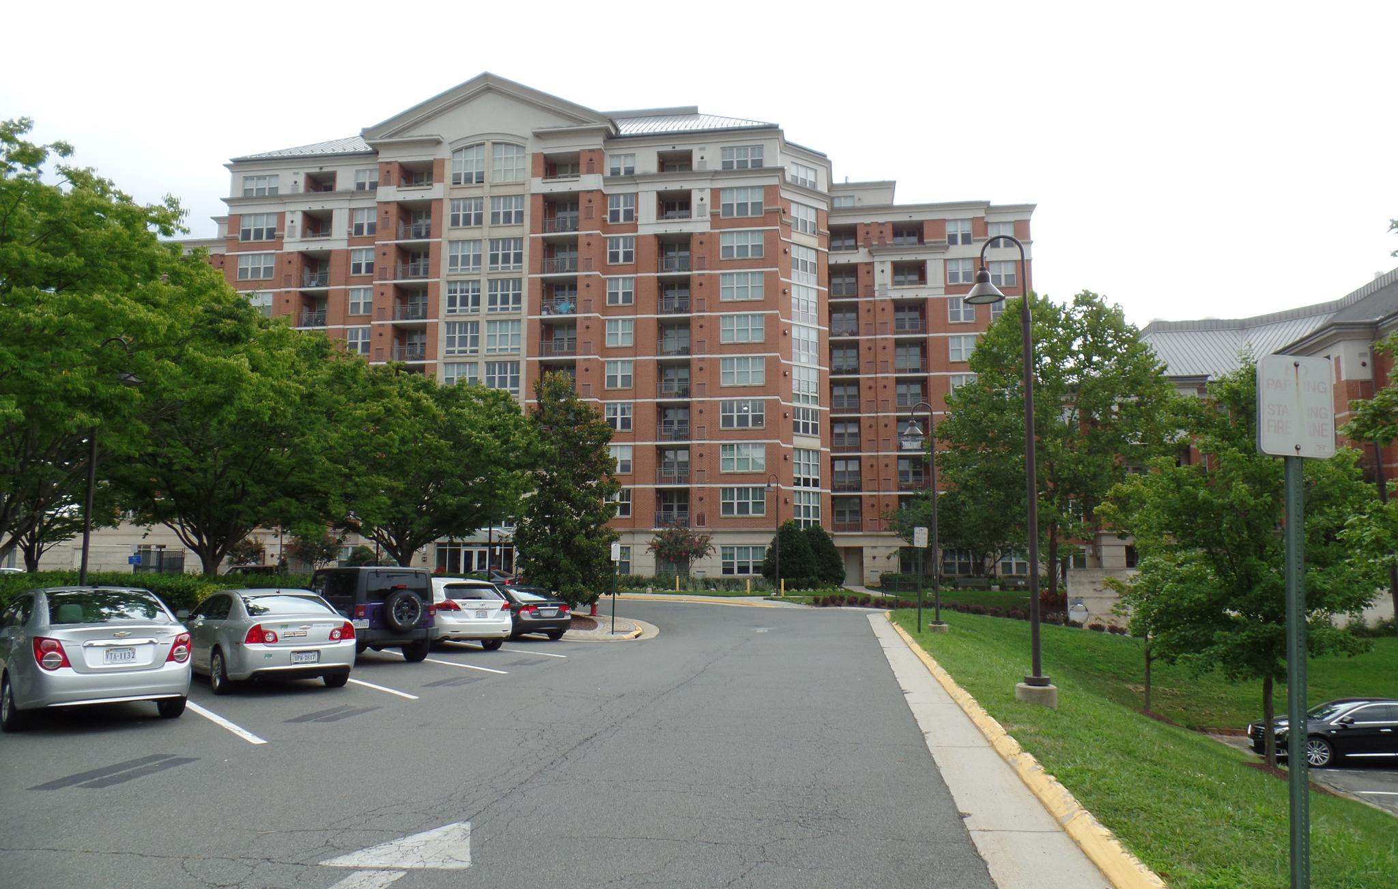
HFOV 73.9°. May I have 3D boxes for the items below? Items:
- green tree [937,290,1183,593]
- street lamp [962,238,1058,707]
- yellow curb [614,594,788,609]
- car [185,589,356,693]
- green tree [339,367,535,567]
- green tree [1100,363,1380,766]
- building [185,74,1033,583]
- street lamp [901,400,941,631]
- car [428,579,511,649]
[{"bbox_3d":[18.104,-0.270,46.416,12.325,15.357,11.000,0,-7,0],"label":"green tree"},{"bbox_3d":[3.734,0.237,11.245,0.935,5.642,0.500,-1,-7,9],"label":"street lamp"},{"bbox_3d":[-0.117,7.051,41.528,1.000,0.180,12.088,6,-9,-39],"label":"yellow curb"},{"bbox_3d":[-6.880,3.024,14.885,1.790,1.450,4.850,5,-9,-36],"label":"car"},{"bbox_3d":[-7.752,1.442,26.029,6.400,7.400,6.200,0,-7,0],"label":"green tree"},{"bbox_3d":[10.678,2.232,18.265,5.517,7.860,5.300,0,-7,0],"label":"green tree"},{"bbox_3d":[-9.053,-7.256,75.461,70.000,36.700,25.000,-1,-7,8],"label":"building"},{"bbox_3d":[5.479,1.726,22.799,0.927,5.639,0.500,-1,-7,9],"label":"street lamp"},{"bbox_3d":[-5.950,3.746,20.792,1.900,1.610,4.750,6,-9,-39],"label":"car"}]

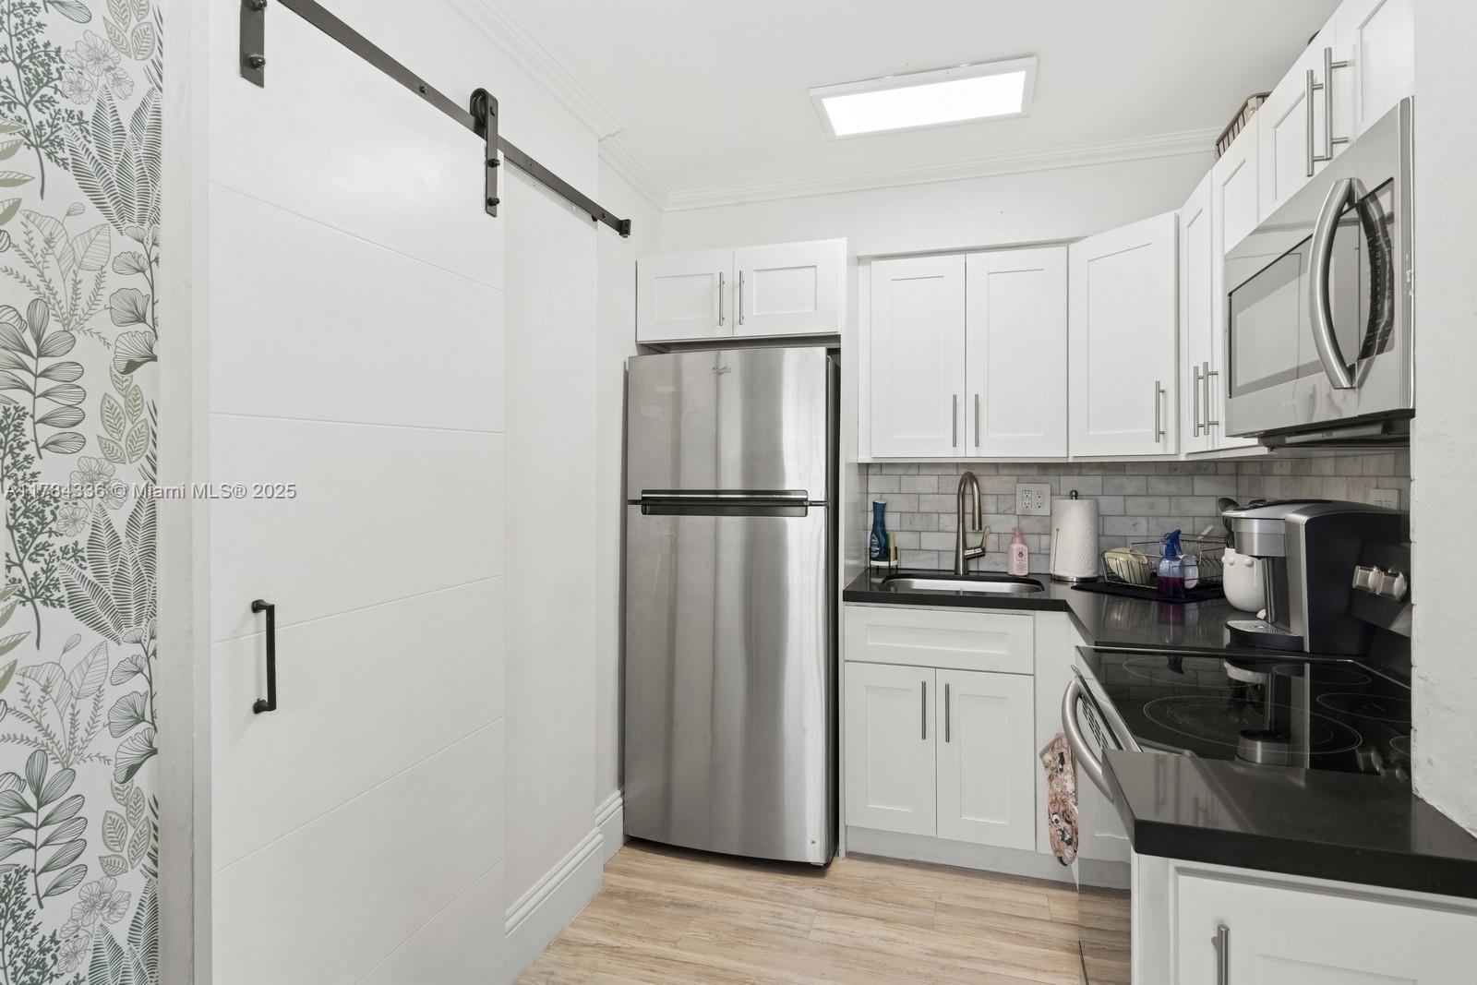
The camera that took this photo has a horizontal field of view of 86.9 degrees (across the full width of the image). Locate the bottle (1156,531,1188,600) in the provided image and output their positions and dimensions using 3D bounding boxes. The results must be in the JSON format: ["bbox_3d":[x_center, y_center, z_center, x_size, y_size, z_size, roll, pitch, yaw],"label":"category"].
[{"bbox_3d":[1.345,0.224,2.417,0.080,0.212,0.056,0,1,17],"label":"bottle"}]

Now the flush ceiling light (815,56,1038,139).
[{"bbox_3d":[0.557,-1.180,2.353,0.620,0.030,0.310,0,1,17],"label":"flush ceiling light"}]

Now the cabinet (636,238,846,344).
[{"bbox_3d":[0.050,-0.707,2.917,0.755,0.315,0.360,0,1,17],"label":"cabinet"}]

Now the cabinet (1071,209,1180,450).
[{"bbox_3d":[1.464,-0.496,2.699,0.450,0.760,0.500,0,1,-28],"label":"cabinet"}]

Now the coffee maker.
[{"bbox_3d":[1.320,0.184,1.800,0.315,0.328,0.245,0,1,17],"label":"coffee maker"}]

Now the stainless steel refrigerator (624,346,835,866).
[{"bbox_3d":[0.046,0.393,2.969,0.718,1.727,0.760,0,1,17],"label":"stainless steel refrigerator"}]

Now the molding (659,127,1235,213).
[{"bbox_3d":[0.681,-1.158,2.806,2.099,0.062,0.062,0,1,17],"label":"molding"}]

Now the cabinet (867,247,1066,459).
[{"bbox_3d":[0.863,-0.489,2.959,0.687,0.751,0.332,0,1,17],"label":"cabinet"}]

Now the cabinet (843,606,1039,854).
[{"bbox_3d":[0.741,0.765,2.847,0.610,0.765,0.580,0,1,17],"label":"cabinet"}]

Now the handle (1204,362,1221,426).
[{"bbox_3d":[1.205,-0.237,1.988,0.035,0.183,0.012,0,1,17],"label":"handle"}]

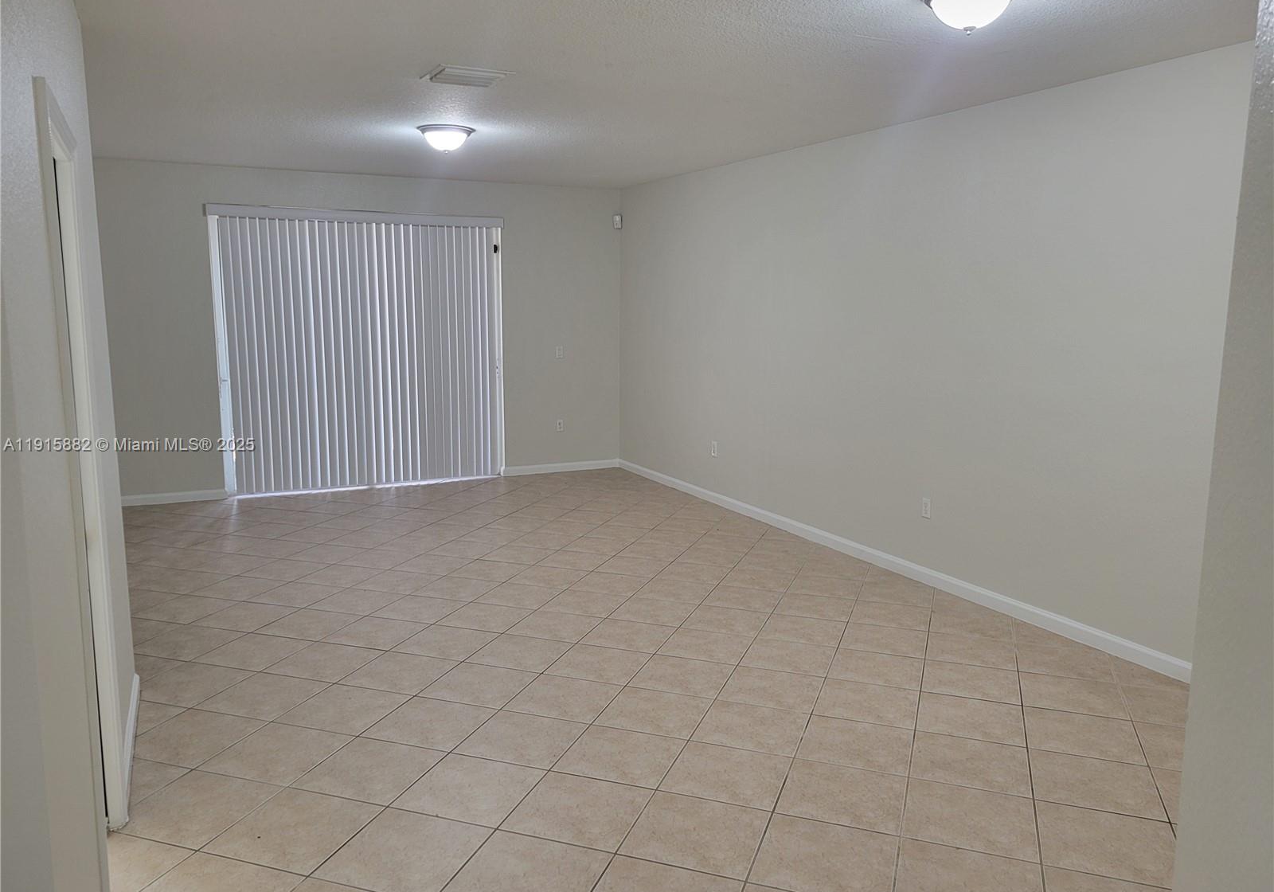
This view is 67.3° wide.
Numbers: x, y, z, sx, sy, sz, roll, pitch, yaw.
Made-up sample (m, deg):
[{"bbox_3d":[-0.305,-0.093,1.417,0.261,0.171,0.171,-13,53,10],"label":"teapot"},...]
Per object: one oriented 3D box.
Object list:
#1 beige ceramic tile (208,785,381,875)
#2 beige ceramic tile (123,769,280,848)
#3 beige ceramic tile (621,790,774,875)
[{"bbox_3d":[-1.105,1.244,3.106,0.404,0.010,0.404,3,9,19],"label":"beige ceramic tile"},{"bbox_3d":[-1.467,1.195,3.178,0.400,0.010,0.400,3,9,19],"label":"beige ceramic tile"},{"bbox_3d":[0.192,1.231,3.026,0.400,0.010,0.400,3,9,19],"label":"beige ceramic tile"}]

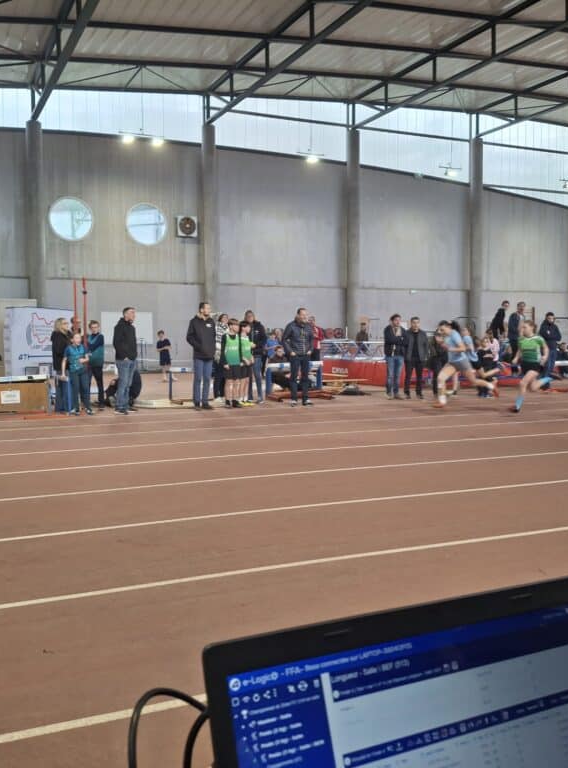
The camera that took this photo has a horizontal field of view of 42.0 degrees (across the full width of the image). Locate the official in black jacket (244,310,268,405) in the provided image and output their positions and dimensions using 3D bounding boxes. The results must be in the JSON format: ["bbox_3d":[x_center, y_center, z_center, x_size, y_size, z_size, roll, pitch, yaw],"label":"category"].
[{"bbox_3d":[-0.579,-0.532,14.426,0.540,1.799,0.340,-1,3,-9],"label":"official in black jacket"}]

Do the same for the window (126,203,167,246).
[{"bbox_3d":[-5.192,-6.023,27.925,1.600,1.600,0.150,-2,4,-24],"label":"window"}]

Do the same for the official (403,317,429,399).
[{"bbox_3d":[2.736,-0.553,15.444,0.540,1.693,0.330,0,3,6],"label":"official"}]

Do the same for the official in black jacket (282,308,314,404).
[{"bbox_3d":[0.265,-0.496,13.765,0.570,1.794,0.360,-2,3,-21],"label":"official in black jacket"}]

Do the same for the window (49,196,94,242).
[{"bbox_3d":[-7.705,-5.965,26.814,1.600,1.600,0.150,-2,4,-24],"label":"window"}]

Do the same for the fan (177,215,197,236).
[{"bbox_3d":[-3.720,-6.059,28.356,0.790,0.810,0.360,-2,4,-24],"label":"fan"}]

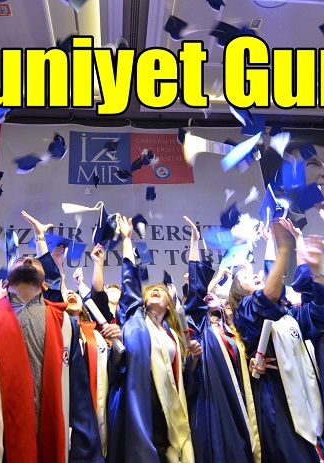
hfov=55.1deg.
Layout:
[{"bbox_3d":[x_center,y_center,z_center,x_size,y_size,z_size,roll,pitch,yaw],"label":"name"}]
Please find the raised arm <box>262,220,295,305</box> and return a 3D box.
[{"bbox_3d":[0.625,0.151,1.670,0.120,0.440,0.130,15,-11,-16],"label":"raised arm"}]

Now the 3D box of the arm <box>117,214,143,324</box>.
[{"bbox_3d":[-0.212,0.215,1.940,0.140,0.648,0.160,-4,-14,-6],"label":"arm"}]

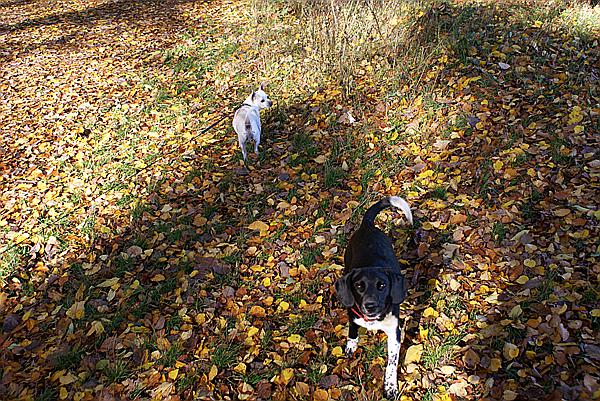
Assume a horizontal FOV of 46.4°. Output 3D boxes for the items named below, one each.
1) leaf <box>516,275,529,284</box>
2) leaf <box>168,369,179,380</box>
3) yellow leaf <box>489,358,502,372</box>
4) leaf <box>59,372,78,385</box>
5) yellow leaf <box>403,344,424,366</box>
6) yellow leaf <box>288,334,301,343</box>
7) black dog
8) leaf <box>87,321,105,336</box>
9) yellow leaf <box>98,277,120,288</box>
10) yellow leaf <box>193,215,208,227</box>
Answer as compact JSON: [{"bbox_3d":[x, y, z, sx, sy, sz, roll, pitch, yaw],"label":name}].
[{"bbox_3d":[0.901,0.322,2.835,0.049,0.012,0.053,8,25,18],"label":"leaf"},{"bbox_3d":[-0.409,0.563,2.266,0.029,0.014,0.039,-6,28,-12],"label":"leaf"},{"bbox_3d":[0.643,0.543,2.305,0.043,0.014,0.058,9,28,17],"label":"yellow leaf"},{"bbox_3d":[-0.743,0.571,2.249,0.061,0.014,0.056,-11,29,-20],"label":"leaf"},{"bbox_3d":[0.397,0.542,2.452,0.063,0.025,0.094,5,24,10],"label":"yellow leaf"},{"bbox_3d":[-0.020,0.501,2.543,0.044,0.010,0.036,0,24,0],"label":"yellow leaf"},{"bbox_3d":[0.245,0.287,2.312,0.250,0.490,0.580,3,27,7],"label":"black dog"},{"bbox_3d":[-0.757,0.476,2.599,0.063,0.024,0.069,-8,25,-17],"label":"leaf"},{"bbox_3d":[-0.788,0.342,2.901,0.045,0.015,0.095,17,29,34],"label":"yellow leaf"},{"bbox_3d":[-0.491,0.097,3.450,0.071,0.025,0.080,-4,24,-8],"label":"yellow leaf"}]

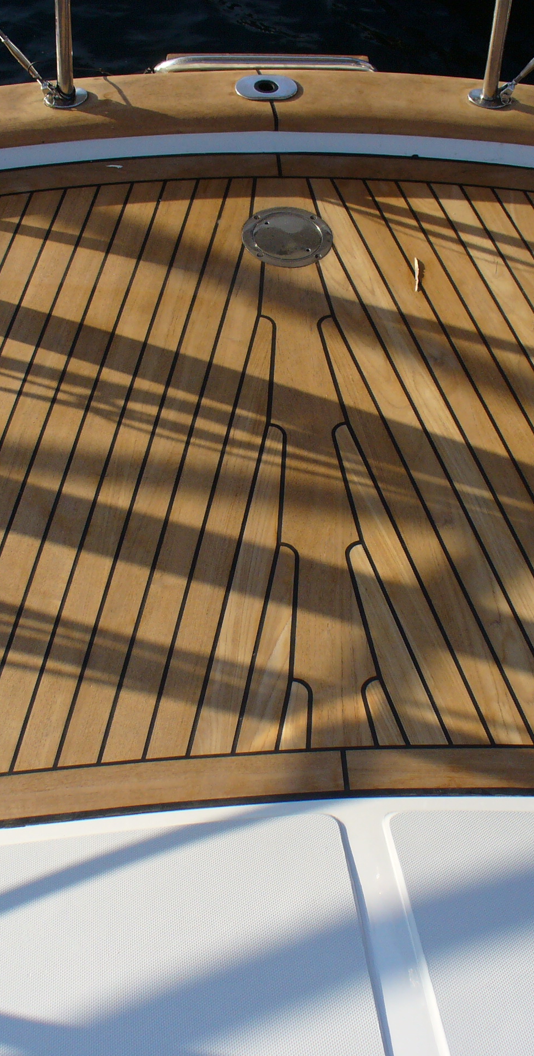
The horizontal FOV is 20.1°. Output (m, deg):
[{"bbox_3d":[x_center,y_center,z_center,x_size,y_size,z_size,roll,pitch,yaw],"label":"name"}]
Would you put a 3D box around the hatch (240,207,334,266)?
[{"bbox_3d":[0.033,-0.452,2.354,0.141,0.011,0.141,2,53,-2],"label":"hatch"}]

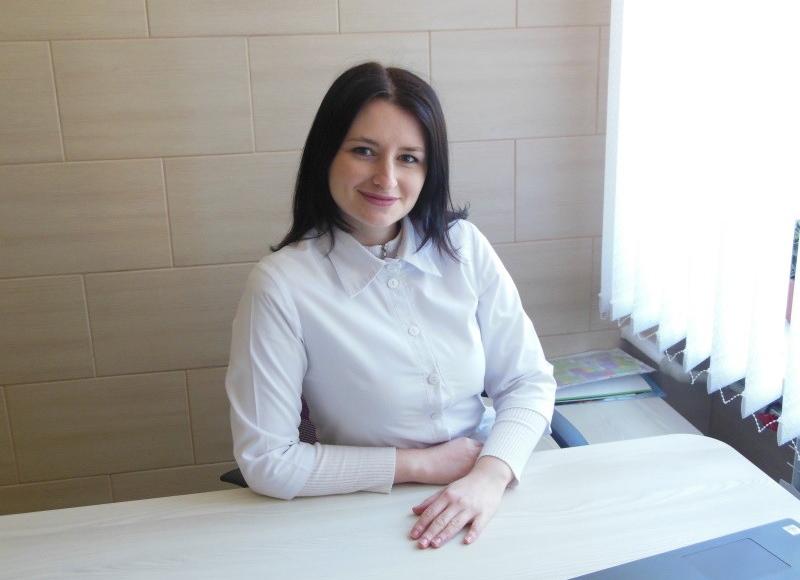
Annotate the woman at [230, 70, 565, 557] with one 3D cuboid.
[{"bbox_3d":[-0.006,0.320,1.333,0.510,1.280,0.640,-8,16,-21],"label":"woman"}]

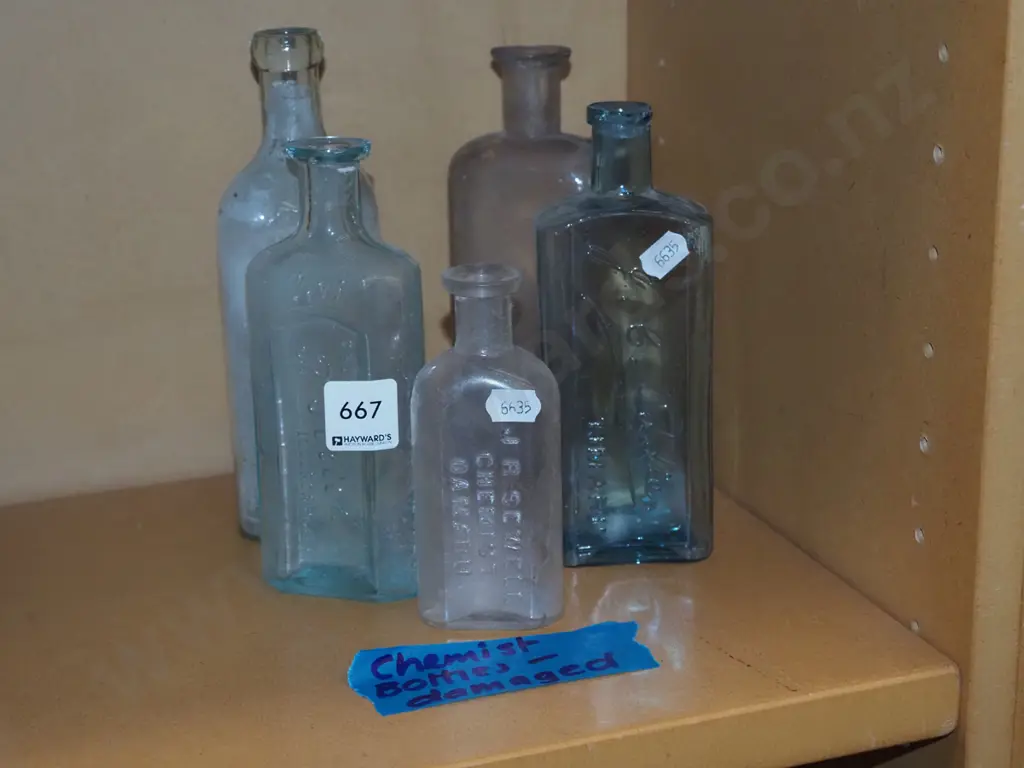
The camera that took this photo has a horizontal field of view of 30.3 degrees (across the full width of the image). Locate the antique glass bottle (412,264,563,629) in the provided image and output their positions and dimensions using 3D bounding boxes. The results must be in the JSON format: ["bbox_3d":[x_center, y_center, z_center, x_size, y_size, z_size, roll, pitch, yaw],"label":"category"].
[{"bbox_3d":[-0.009,0.021,0.643,0.049,0.121,0.031,-1,17,0],"label":"antique glass bottle"}]

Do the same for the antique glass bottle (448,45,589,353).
[{"bbox_3d":[0.009,-0.046,0.766,0.065,0.177,0.037,-1,17,0],"label":"antique glass bottle"}]

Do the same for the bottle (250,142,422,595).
[{"bbox_3d":[-0.063,-0.004,0.677,0.060,0.164,0.037,4,18,15],"label":"bottle"}]

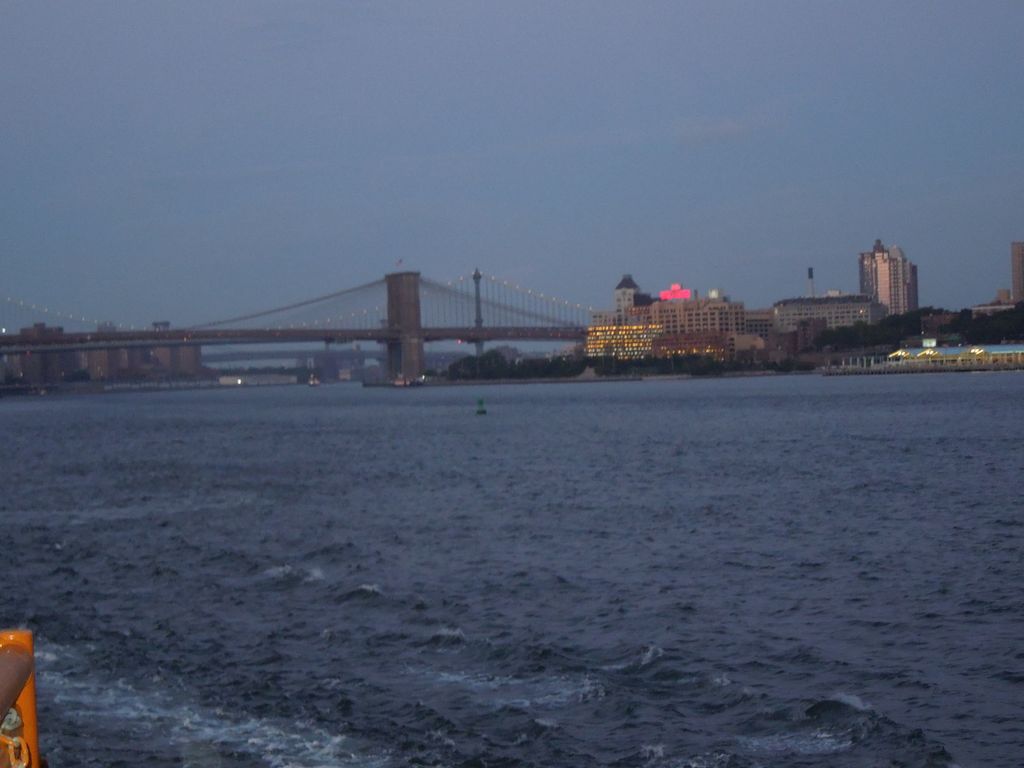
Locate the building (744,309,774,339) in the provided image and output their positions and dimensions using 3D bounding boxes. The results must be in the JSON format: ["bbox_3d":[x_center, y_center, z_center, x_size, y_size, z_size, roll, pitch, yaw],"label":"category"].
[{"bbox_3d":[177.520,-41.960,1655.000,18.500,25.000,18.000,-2,0,22],"label":"building"}]

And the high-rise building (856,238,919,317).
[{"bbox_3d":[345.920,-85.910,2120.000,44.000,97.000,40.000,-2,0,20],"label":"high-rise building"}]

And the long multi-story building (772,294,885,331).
[{"bbox_3d":[229.110,-48.350,1665.000,72.000,33.000,36.000,-2,0,25],"label":"long multi-story building"}]

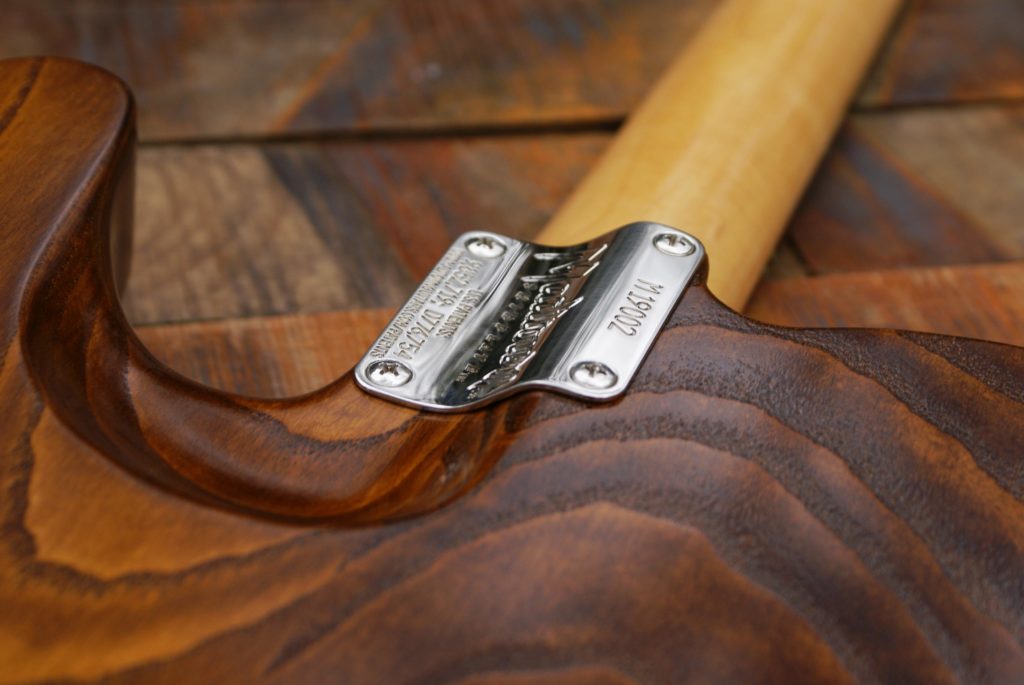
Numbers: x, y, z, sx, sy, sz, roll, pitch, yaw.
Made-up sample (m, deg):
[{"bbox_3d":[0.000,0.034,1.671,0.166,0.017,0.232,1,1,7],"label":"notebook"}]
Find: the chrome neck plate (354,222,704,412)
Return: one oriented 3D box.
[{"bbox_3d":[0.004,-0.006,0.403,0.051,0.013,0.064,15,34,14],"label":"chrome neck plate"}]

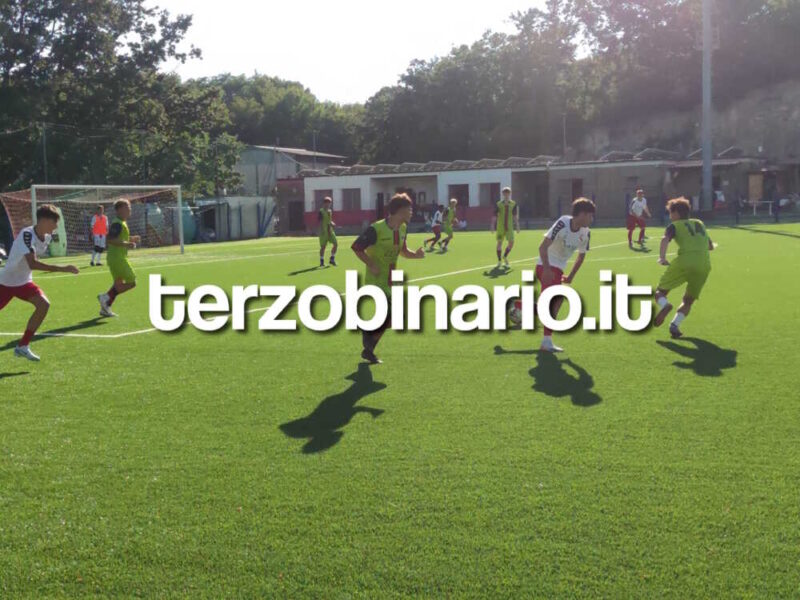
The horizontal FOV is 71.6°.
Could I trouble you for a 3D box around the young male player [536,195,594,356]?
[{"bbox_3d":[1.613,-0.242,5.472,0.550,1.520,0.680,-10,13,-40],"label":"young male player"}]

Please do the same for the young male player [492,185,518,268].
[{"bbox_3d":[2.323,-1.589,12.157,0.560,1.700,0.380,0,10,9],"label":"young male player"}]

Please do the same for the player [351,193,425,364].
[{"bbox_3d":[-0.119,-0.204,5.264,0.580,1.620,0.570,6,12,38],"label":"player"}]

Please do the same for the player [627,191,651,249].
[{"bbox_3d":[6.563,-2.229,15.264,0.620,1.620,0.500,-2,10,-3],"label":"player"}]

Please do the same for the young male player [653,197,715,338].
[{"bbox_3d":[3.027,-0.347,5.924,0.600,1.500,0.620,-5,10,-17],"label":"young male player"}]

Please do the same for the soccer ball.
[{"bbox_3d":[1.334,0.166,6.350,0.220,0.220,0.220,-2,10,0],"label":"soccer ball"}]

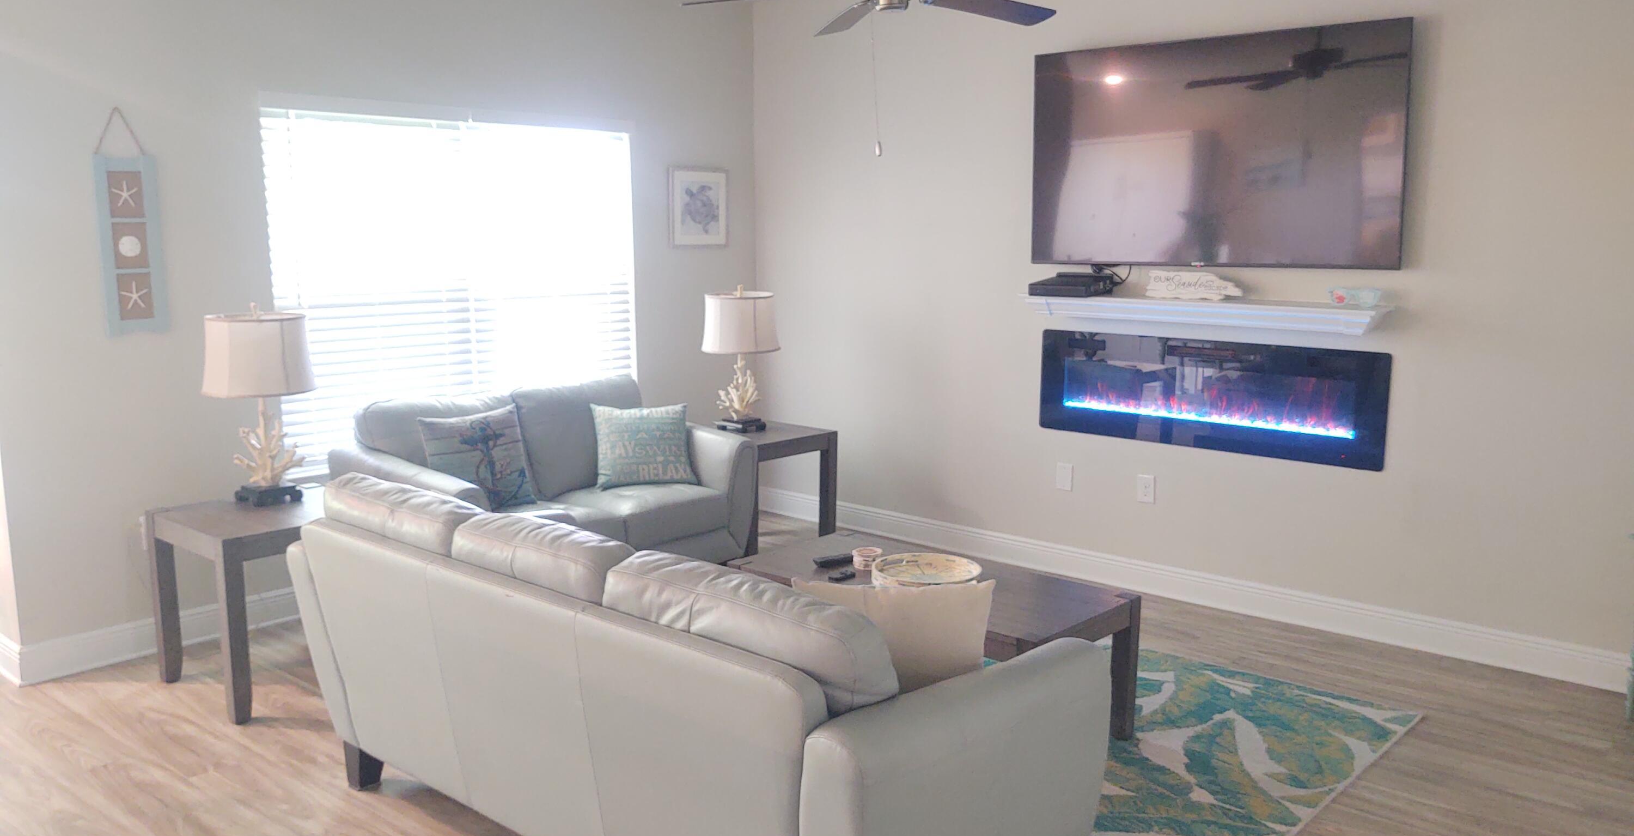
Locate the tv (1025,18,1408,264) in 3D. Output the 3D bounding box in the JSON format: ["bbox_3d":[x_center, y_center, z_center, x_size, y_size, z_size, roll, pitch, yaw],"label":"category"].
[{"bbox_3d":[1.574,-1.067,5.165,1.570,0.903,0.065,8,12,41],"label":"tv"}]

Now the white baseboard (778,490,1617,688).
[{"bbox_3d":[1.240,0.673,5.790,4.220,0.140,0.016,8,12,41],"label":"white baseboard"}]

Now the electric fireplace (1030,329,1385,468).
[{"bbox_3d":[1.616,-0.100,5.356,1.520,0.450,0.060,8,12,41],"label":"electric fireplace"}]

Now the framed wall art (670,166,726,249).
[{"bbox_3d":[-0.614,-1.082,6.596,0.030,0.402,0.402,8,12,41],"label":"framed wall art"}]

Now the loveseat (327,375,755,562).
[{"bbox_3d":[-1.134,0.335,5.456,0.930,0.890,1.590,8,12,41],"label":"loveseat"}]

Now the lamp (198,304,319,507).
[{"bbox_3d":[-1.965,-0.048,4.516,0.390,0.704,0.400,8,12,41],"label":"lamp"}]

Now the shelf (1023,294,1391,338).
[{"bbox_3d":[1.534,-0.428,5.239,1.535,0.100,0.190,8,12,41],"label":"shelf"}]

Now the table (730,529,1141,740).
[{"bbox_3d":[0.352,0.753,4.182,1.218,0.461,0.602,8,12,41],"label":"table"}]

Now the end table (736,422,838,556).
[{"bbox_3d":[-0.329,0.369,6.180,0.600,0.610,0.617,8,12,41],"label":"end table"}]

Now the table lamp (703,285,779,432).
[{"bbox_3d":[-0.377,-0.294,6.196,0.380,0.697,0.390,0,9,0],"label":"table lamp"}]

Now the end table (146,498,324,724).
[{"bbox_3d":[-1.899,0.619,4.500,0.600,0.610,0.620,8,12,41],"label":"end table"}]

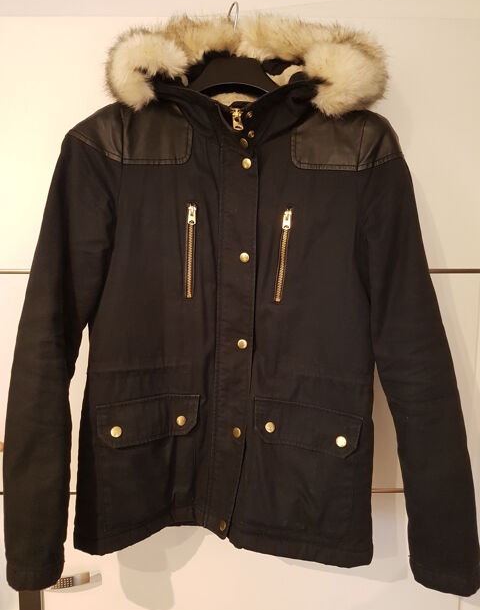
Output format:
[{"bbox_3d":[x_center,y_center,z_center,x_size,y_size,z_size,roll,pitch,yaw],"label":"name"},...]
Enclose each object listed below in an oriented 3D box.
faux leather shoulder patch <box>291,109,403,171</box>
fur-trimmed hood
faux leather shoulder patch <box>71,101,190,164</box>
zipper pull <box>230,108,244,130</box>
[{"bbox_3d":[0.157,-0.245,0.703,0.163,0.092,0.070,0,6,0],"label":"faux leather shoulder patch"},{"bbox_3d":[0.009,-0.341,0.693,0.390,0.160,0.150,0,6,0],"label":"fur-trimmed hood"},{"bbox_3d":[-0.161,-0.255,0.702,0.178,0.094,0.070,0,6,0],"label":"faux leather shoulder patch"},{"bbox_3d":[-0.004,-0.262,0.676,0.015,0.031,0.010,-8,6,1],"label":"zipper pull"}]

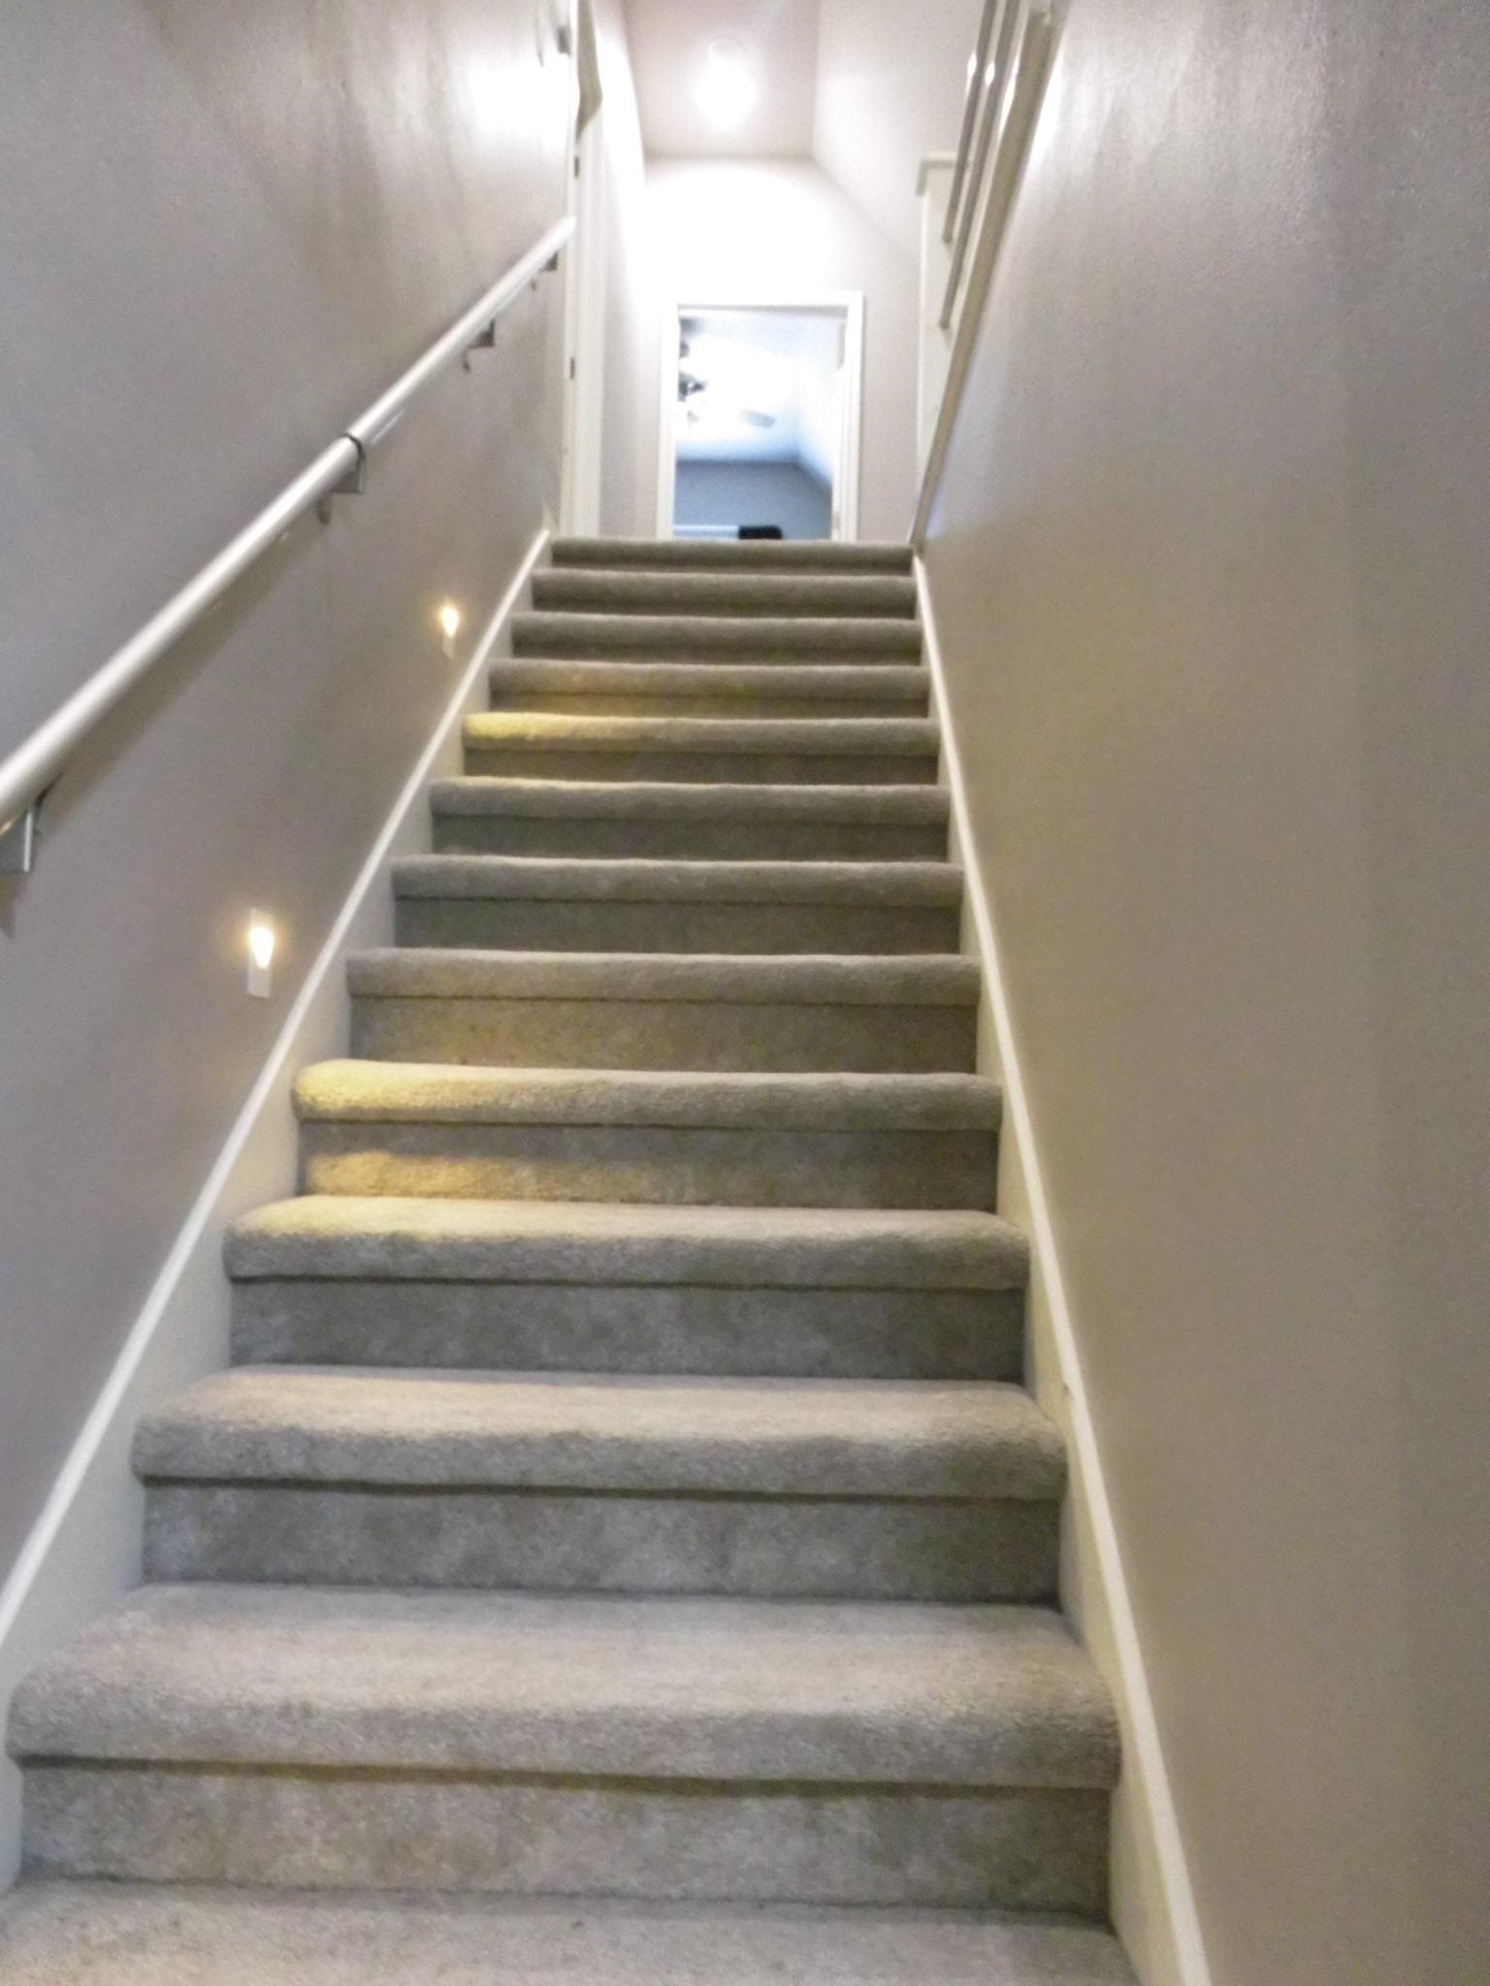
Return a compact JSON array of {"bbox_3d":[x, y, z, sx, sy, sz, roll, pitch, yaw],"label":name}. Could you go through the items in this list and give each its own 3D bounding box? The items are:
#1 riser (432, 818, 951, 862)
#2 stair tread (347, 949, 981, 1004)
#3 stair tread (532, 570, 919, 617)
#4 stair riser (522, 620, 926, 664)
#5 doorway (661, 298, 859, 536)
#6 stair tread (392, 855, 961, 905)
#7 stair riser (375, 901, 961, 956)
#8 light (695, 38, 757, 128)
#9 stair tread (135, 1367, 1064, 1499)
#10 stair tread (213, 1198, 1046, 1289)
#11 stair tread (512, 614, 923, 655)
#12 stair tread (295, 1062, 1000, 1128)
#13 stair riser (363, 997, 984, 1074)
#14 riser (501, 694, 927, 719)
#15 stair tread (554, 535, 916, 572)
[{"bbox_3d":[-0.108,-0.281,2.887,1.030,0.125,0.036,1,-3,2],"label":"riser"},{"bbox_3d":[-0.129,-0.016,2.487,1.035,0.074,0.280,1,-4,2],"label":"stair tread"},{"bbox_3d":[-0.067,-1.091,4.015,1.035,0.074,0.280,1,-4,2],"label":"stair tread"},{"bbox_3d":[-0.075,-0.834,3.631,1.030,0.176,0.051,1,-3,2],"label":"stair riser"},{"bbox_3d":[0.065,-2.204,6.646,0.945,2.090,0.120,1,-4,2],"label":"doorway"},{"bbox_3d":[-0.114,-0.192,2.734,1.030,0.075,0.269,1,-3,2],"label":"stair tread"},{"bbox_3d":[-0.119,-0.103,2.634,1.030,0.125,0.036,1,-3,2],"label":"stair riser"},{"bbox_3d":[-0.079,-3.834,6.053,0.230,0.250,0.200,1,-4,2],"label":"light"},{"bbox_3d":[-0.161,0.522,1.724,1.035,0.074,0.280,1,-4,2],"label":"stair tread"},{"bbox_3d":[-0.150,0.343,1.978,1.035,0.074,0.280,1,-4,2],"label":"stair tread"},{"bbox_3d":[-0.070,-0.901,3.748,1.030,0.075,0.269,1,-3,2],"label":"stair tread"},{"bbox_3d":[-0.140,0.163,2.233,1.035,0.074,0.280,1,-4,2],"label":"stair tread"},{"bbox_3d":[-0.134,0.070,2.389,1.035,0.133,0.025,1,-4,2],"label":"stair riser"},{"bbox_3d":[-0.086,-0.635,3.394,1.030,0.125,0.036,1,-3,2],"label":"riser"},{"bbox_3d":[-0.048,-1.255,4.255,1.030,0.075,0.269,1,-3,2],"label":"stair tread"}]

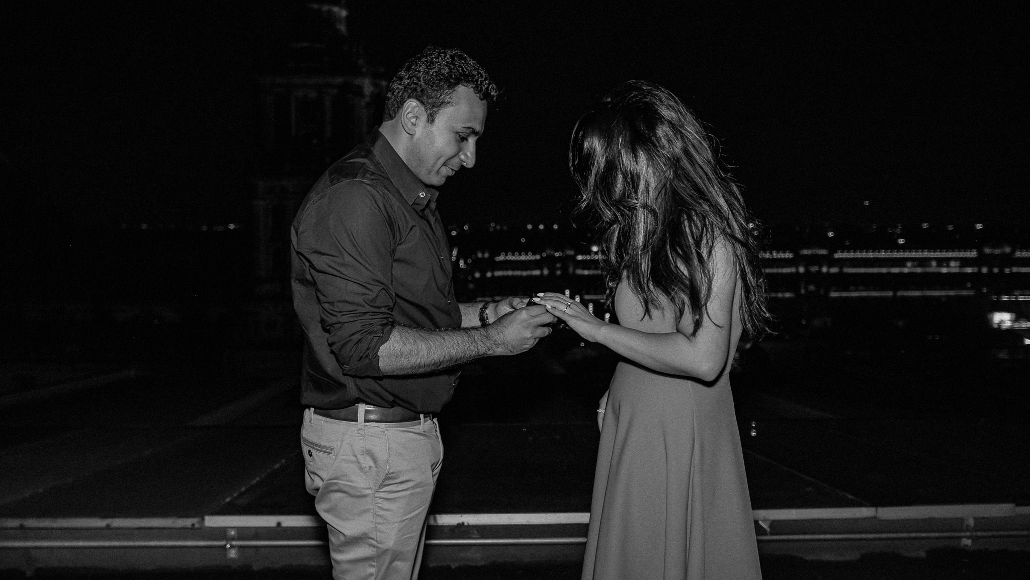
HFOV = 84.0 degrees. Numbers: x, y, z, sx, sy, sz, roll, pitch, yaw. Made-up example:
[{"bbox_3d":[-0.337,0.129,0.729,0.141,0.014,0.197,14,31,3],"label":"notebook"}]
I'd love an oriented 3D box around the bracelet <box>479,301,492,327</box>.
[{"bbox_3d":[-0.056,0.052,1.220,0.019,0.058,0.058,4,0,22],"label":"bracelet"}]

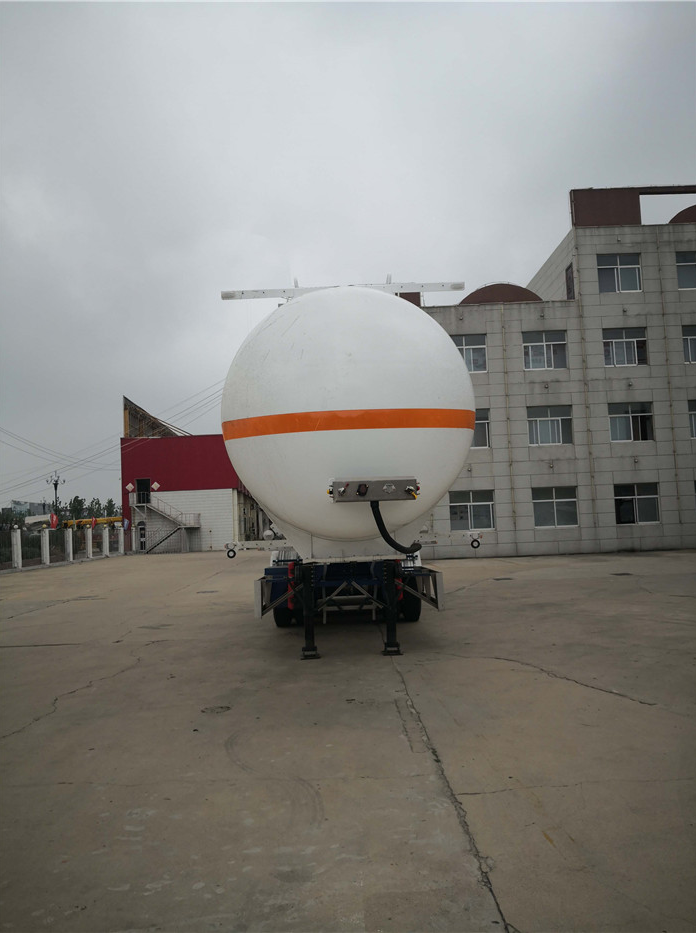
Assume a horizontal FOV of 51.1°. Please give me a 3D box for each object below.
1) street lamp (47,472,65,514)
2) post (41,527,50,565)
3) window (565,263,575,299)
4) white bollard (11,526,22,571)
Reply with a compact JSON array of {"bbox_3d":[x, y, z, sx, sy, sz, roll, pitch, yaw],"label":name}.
[{"bbox_3d":[-33.903,5.159,84.475,2.200,9.070,2.200,-2,-4,-1],"label":"street lamp"},{"bbox_3d":[-15.750,4.176,37.861,0.310,1.900,0.310,-2,-4,-1],"label":"post"},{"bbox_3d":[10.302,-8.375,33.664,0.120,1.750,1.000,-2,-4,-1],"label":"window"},{"bbox_3d":[-15.712,3.914,34.542,0.310,1.900,0.310,-2,-4,-1],"label":"white bollard"}]

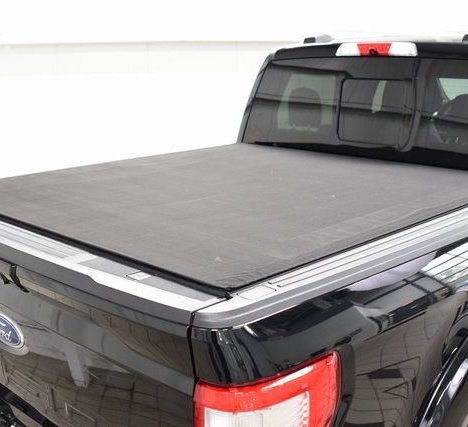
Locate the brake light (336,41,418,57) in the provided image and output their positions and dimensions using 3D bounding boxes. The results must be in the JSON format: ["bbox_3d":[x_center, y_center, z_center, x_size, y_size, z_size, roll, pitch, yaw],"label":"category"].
[{"bbox_3d":[0.663,-0.761,2.968,0.430,0.066,0.055,13,19,42],"label":"brake light"}]

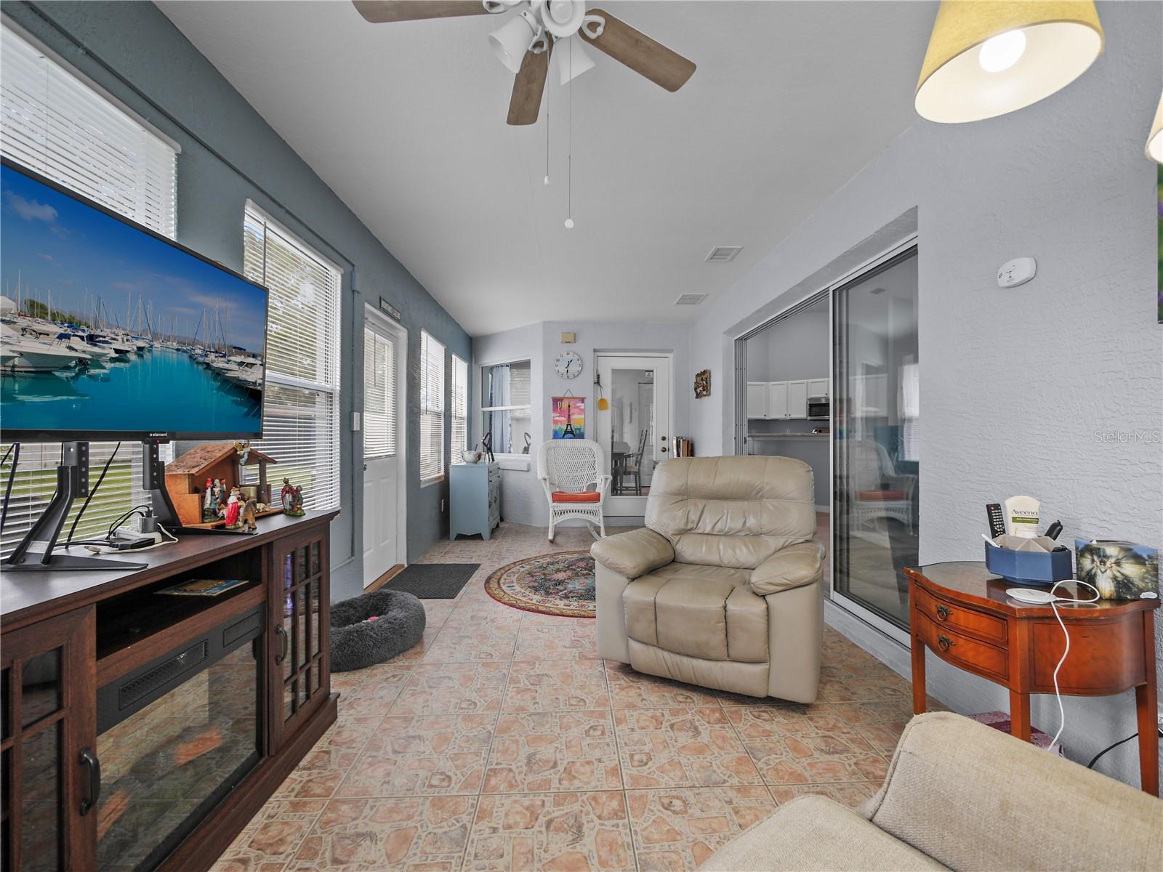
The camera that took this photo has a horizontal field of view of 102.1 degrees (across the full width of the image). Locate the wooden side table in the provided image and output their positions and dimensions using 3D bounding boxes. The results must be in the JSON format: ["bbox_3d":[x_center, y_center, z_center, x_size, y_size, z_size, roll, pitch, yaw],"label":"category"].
[{"bbox_3d":[1.323,0.800,1.430,0.490,0.710,0.470,0,0,-2],"label":"wooden side table"}]

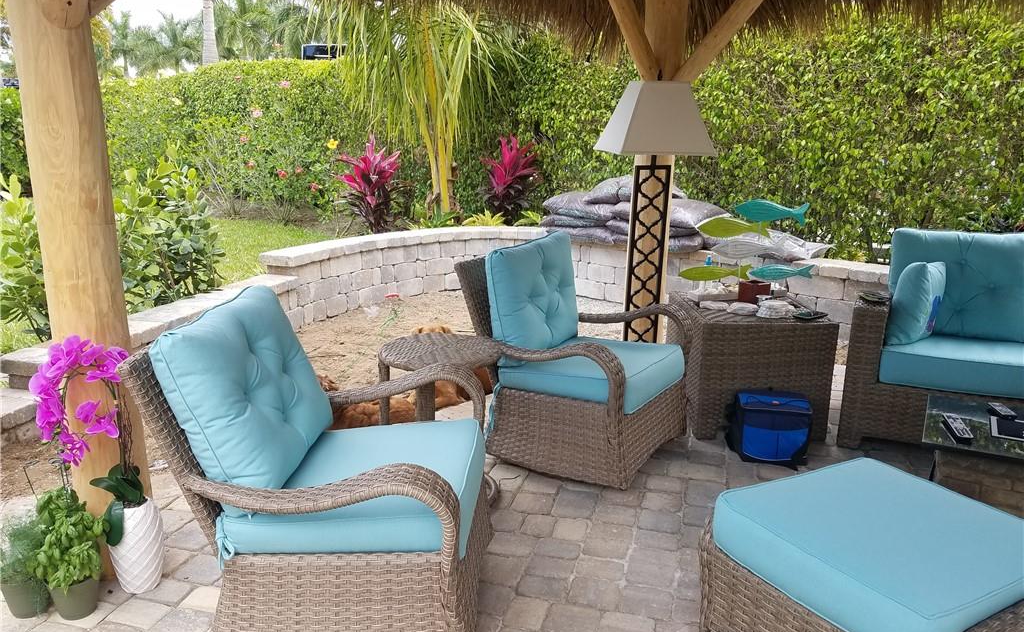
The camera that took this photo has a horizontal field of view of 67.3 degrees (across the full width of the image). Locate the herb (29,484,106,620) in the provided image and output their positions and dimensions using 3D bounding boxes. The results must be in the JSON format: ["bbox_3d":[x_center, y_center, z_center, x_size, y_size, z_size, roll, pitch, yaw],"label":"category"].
[{"bbox_3d":[-1.295,0.690,2.264,0.200,0.375,0.200,1,16,0],"label":"herb"}]

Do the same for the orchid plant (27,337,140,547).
[{"bbox_3d":[-1.295,0.374,2.355,0.300,0.660,0.220,-7,16,-29],"label":"orchid plant"}]

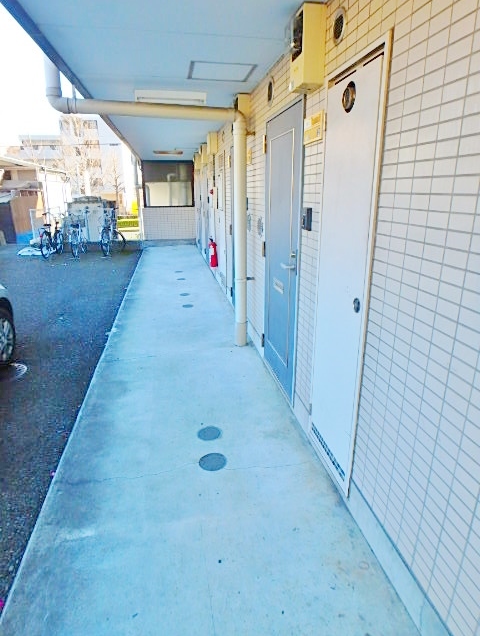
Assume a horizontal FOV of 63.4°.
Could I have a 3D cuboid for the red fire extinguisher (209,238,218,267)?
[{"bbox_3d":[-0.440,-1.091,6.508,0.150,0.500,0.190,-4,19,-9],"label":"red fire extinguisher"}]

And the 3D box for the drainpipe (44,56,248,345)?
[{"bbox_3d":[-0.734,-0.904,3.594,1.660,2.580,0.130,-4,19,-9],"label":"drainpipe"}]

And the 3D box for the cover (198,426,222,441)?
[{"bbox_3d":[-0.201,0.780,2.605,0.165,0.015,0.165,-1,18,0],"label":"cover"}]

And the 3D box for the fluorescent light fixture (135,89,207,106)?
[{"bbox_3d":[-0.618,-1.993,3.537,0.640,0.090,0.140,-4,19,-9],"label":"fluorescent light fixture"}]

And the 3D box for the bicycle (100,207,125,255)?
[{"bbox_3d":[-3.479,-2.281,10.391,0.580,1.100,1.750,-1,18,-1],"label":"bicycle"}]

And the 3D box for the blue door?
[{"bbox_3d":[0.311,-0.455,2.976,0.045,2.000,0.870,-4,19,-9],"label":"blue door"}]

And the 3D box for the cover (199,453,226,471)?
[{"bbox_3d":[-0.165,0.870,2.333,0.165,0.015,0.165,-1,18,0],"label":"cover"}]

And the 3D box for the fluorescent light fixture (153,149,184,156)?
[{"bbox_3d":[-1.577,-3.679,8.652,0.640,0.090,0.140,-4,19,-9],"label":"fluorescent light fixture"}]

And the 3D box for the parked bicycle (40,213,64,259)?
[{"bbox_3d":[-4.924,-2.168,10.175,0.580,1.060,1.750,-1,18,-1],"label":"parked bicycle"}]

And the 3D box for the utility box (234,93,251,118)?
[{"bbox_3d":[0.020,-1.900,3.665,0.115,0.340,0.230,-4,19,-9],"label":"utility box"}]

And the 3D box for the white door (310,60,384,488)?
[{"bbox_3d":[0.499,-0.121,1.931,0.045,1.930,0.520,-4,19,-9],"label":"white door"}]

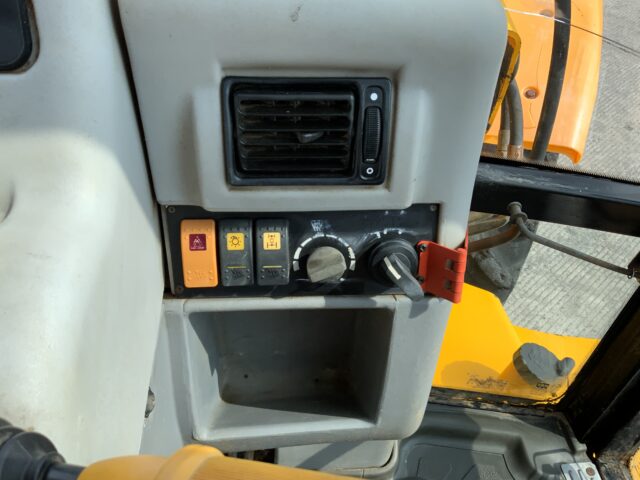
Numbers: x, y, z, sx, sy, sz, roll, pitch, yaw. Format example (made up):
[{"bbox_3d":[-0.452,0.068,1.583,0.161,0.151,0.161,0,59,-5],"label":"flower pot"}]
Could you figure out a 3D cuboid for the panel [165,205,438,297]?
[{"bbox_3d":[-0.011,0.013,0.368,0.190,0.068,0.036,0,18,0],"label":"panel"}]

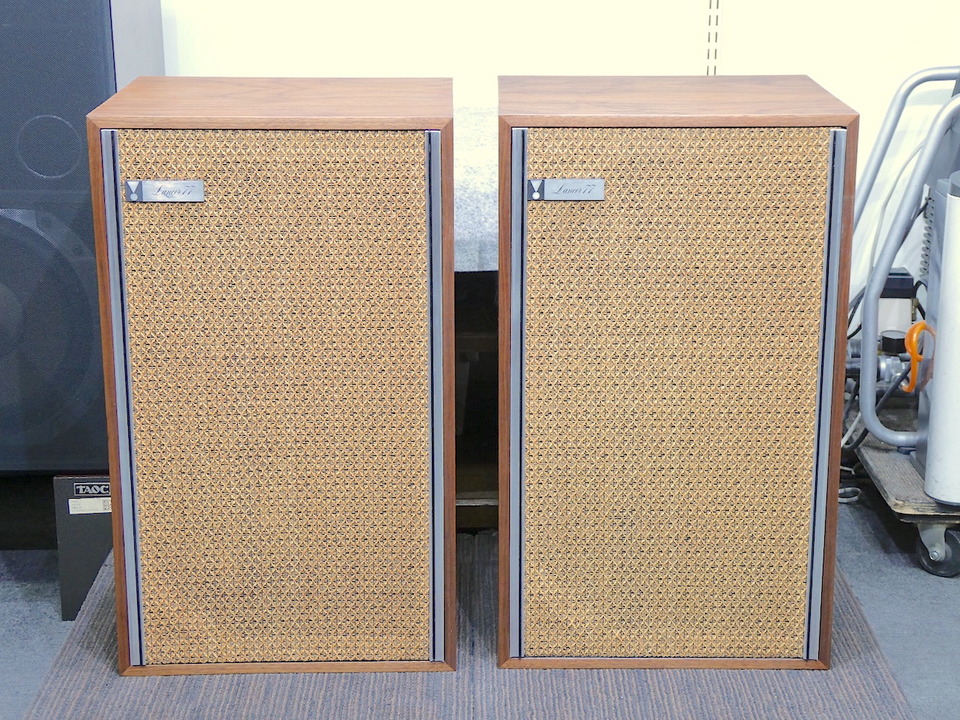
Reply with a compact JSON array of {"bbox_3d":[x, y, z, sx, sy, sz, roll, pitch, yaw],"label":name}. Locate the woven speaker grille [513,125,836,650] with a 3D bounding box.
[{"bbox_3d":[0.198,0.044,1.754,0.307,0.576,0.022,0,16,1],"label":"woven speaker grille"}]

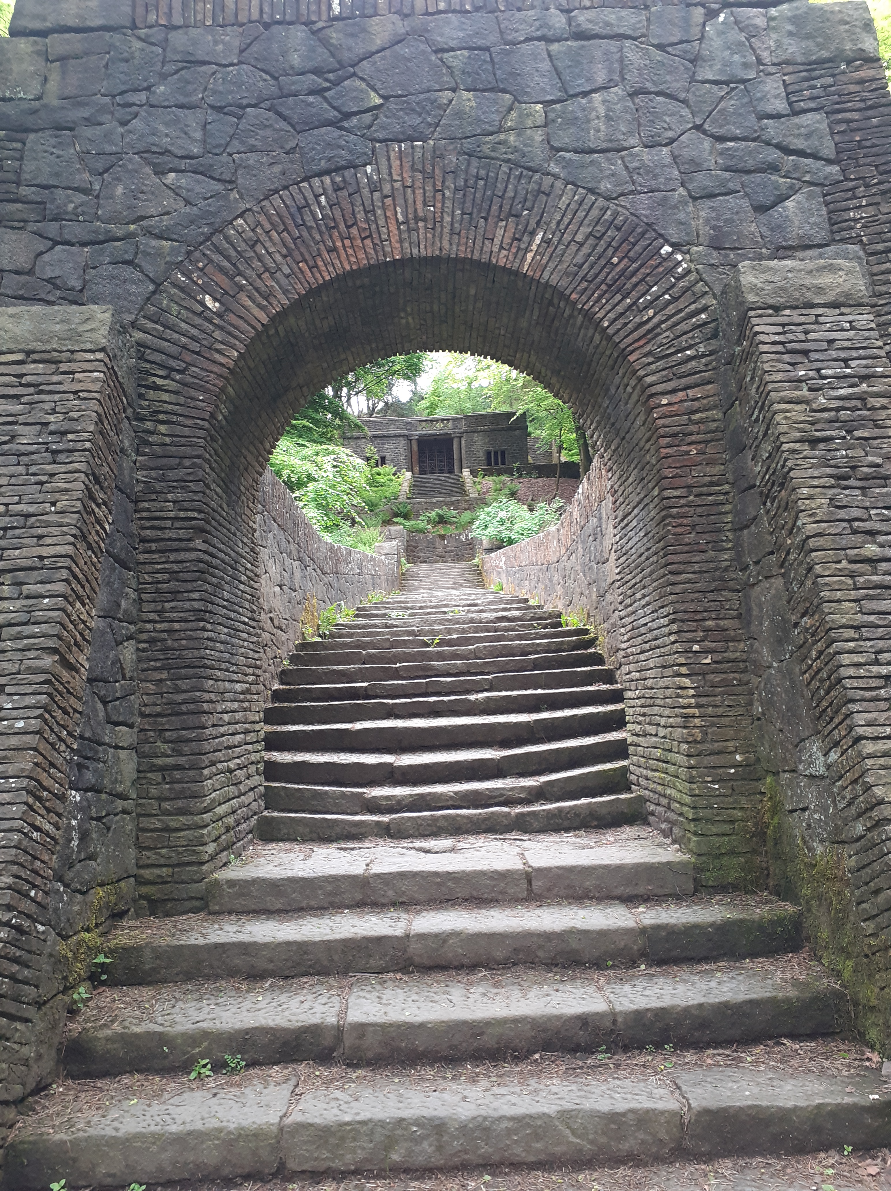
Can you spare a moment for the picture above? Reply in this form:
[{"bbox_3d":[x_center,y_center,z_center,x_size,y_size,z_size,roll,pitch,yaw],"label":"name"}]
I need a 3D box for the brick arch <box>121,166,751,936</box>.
[{"bbox_3d":[-0.054,-0.396,5.359,3.020,3.940,1.330,-2,-6,0],"label":"brick arch"}]

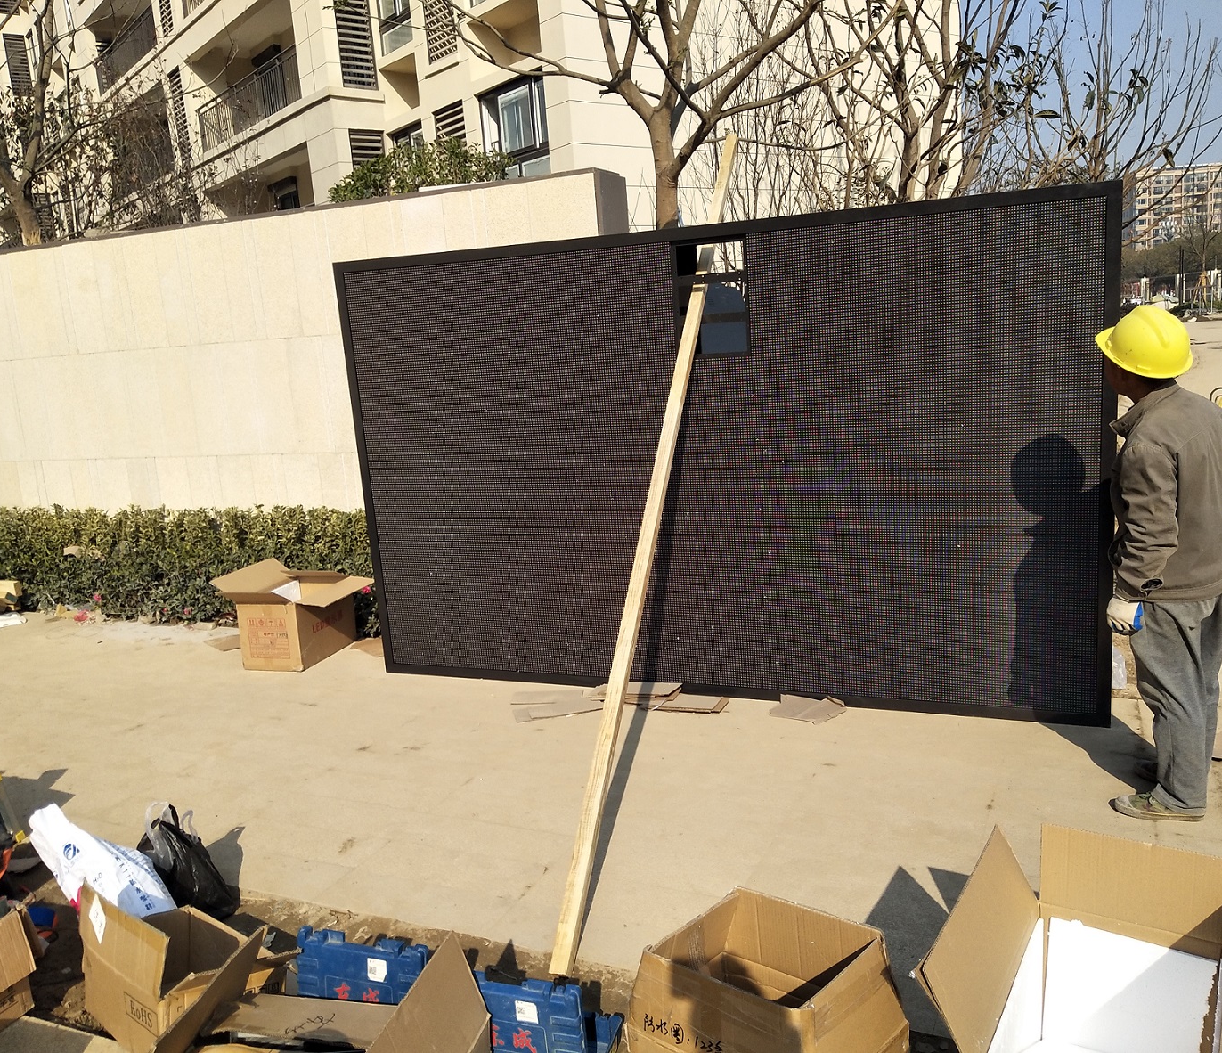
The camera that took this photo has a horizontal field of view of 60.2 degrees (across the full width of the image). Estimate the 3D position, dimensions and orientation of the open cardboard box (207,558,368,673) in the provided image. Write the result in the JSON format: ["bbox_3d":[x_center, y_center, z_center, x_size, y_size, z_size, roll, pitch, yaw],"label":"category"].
[{"bbox_3d":[-1.678,0.468,5.712,0.650,0.460,0.750,-1,11,19],"label":"open cardboard box"}]

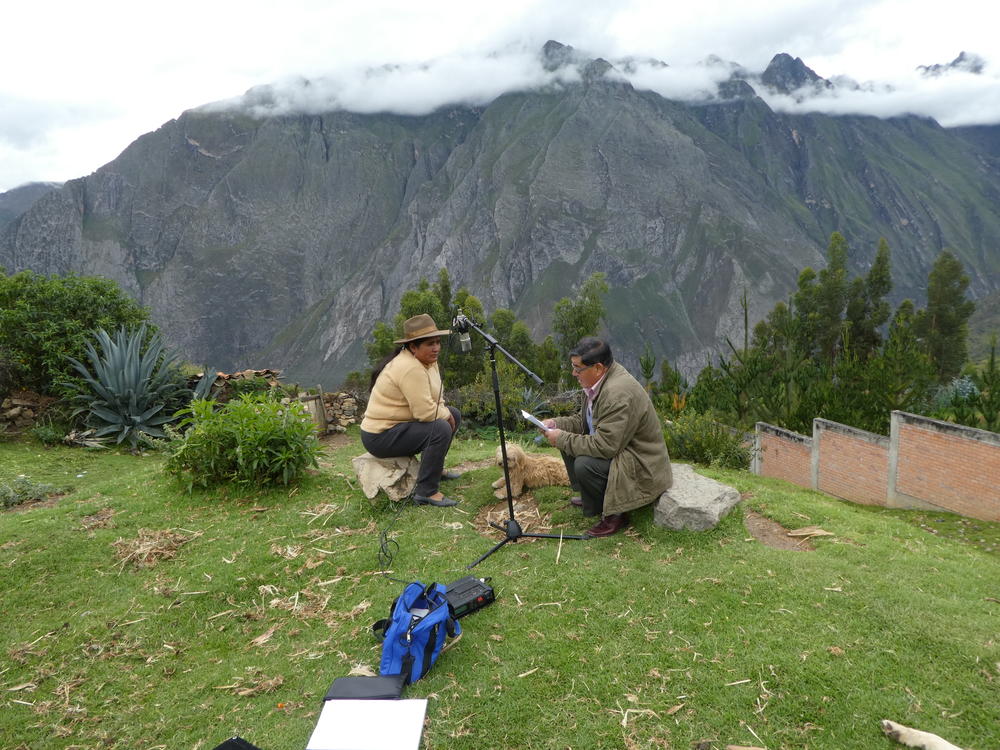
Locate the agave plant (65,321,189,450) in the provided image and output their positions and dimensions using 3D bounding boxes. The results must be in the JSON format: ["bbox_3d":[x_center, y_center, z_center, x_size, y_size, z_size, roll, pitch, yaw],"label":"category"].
[{"bbox_3d":[-3.526,0.127,6.528,1.122,1.142,1.122,-9,11,-30],"label":"agave plant"}]

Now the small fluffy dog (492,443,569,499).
[{"bbox_3d":[0.220,0.533,3.955,0.571,0.286,0.275,-6,10,-18],"label":"small fluffy dog"}]

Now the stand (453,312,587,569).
[{"bbox_3d":[0.096,0.264,3.234,0.612,1.081,0.571,-3,9,1],"label":"stand"}]

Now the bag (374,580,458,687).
[{"bbox_3d":[-0.284,0.847,2.307,0.214,0.245,0.316,1,10,21],"label":"bag"}]

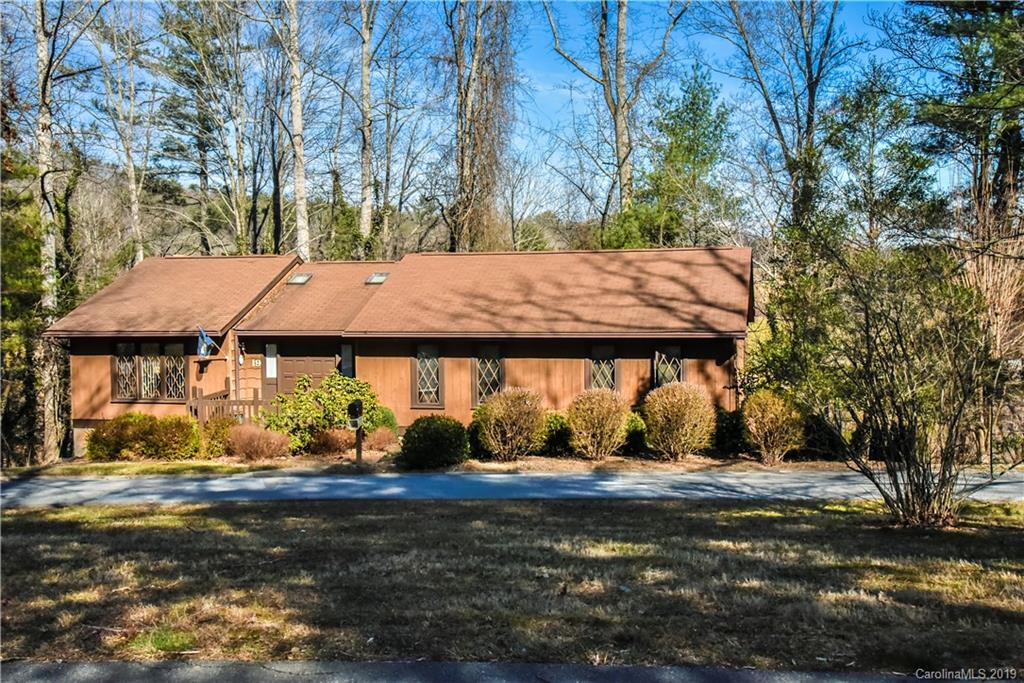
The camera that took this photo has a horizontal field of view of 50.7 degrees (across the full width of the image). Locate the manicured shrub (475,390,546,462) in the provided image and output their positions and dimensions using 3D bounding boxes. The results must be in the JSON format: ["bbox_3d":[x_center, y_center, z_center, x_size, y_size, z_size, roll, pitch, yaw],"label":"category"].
[{"bbox_3d":[-0.035,1.958,25.500,1.700,1.720,1.650,0,0,0],"label":"manicured shrub"}]

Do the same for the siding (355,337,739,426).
[{"bbox_3d":[0.680,1.030,27.000,9.800,2.300,0.350,0,0,14],"label":"siding"}]

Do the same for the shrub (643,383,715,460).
[{"bbox_3d":[3.912,1.880,25.400,1.690,1.820,1.650,0,1,14],"label":"shrub"}]

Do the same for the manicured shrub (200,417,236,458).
[{"bbox_3d":[-7.820,2.567,28.900,1.100,1.100,1.100,0,1,14],"label":"manicured shrub"}]

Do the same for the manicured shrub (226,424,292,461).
[{"bbox_3d":[-6.587,2.635,28.200,1.700,0.900,1.400,0,1,14],"label":"manicured shrub"}]

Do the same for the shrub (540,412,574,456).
[{"bbox_3d":[1.066,2.280,26.500,1.100,1.120,1.100,0,1,14],"label":"shrub"}]

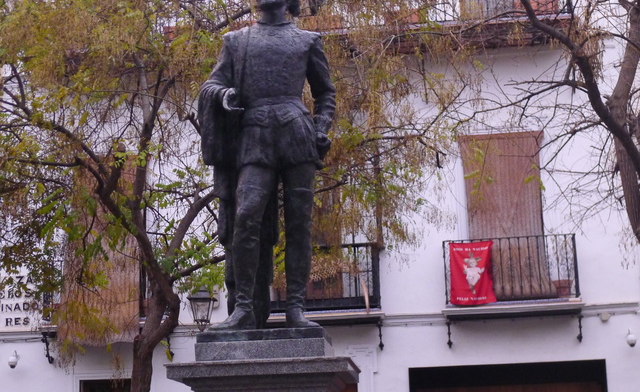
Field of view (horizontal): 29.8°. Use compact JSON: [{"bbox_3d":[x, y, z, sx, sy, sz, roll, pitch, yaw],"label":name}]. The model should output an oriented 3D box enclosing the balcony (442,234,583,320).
[{"bbox_3d":[2.993,1.256,18.637,2.090,1.240,0.500,-3,-11,6],"label":"balcony"}]

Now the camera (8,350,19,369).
[{"bbox_3d":[-4.952,2.641,19.415,0.150,0.280,0.290,-3,-11,6],"label":"camera"}]

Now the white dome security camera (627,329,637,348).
[{"bbox_3d":[4.759,2.177,18.362,0.150,0.290,0.290,-3,-11,6],"label":"white dome security camera"}]

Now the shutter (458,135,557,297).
[{"bbox_3d":[2.952,0.316,18.970,1.380,2.680,0.200,-3,-11,6],"label":"shutter"}]

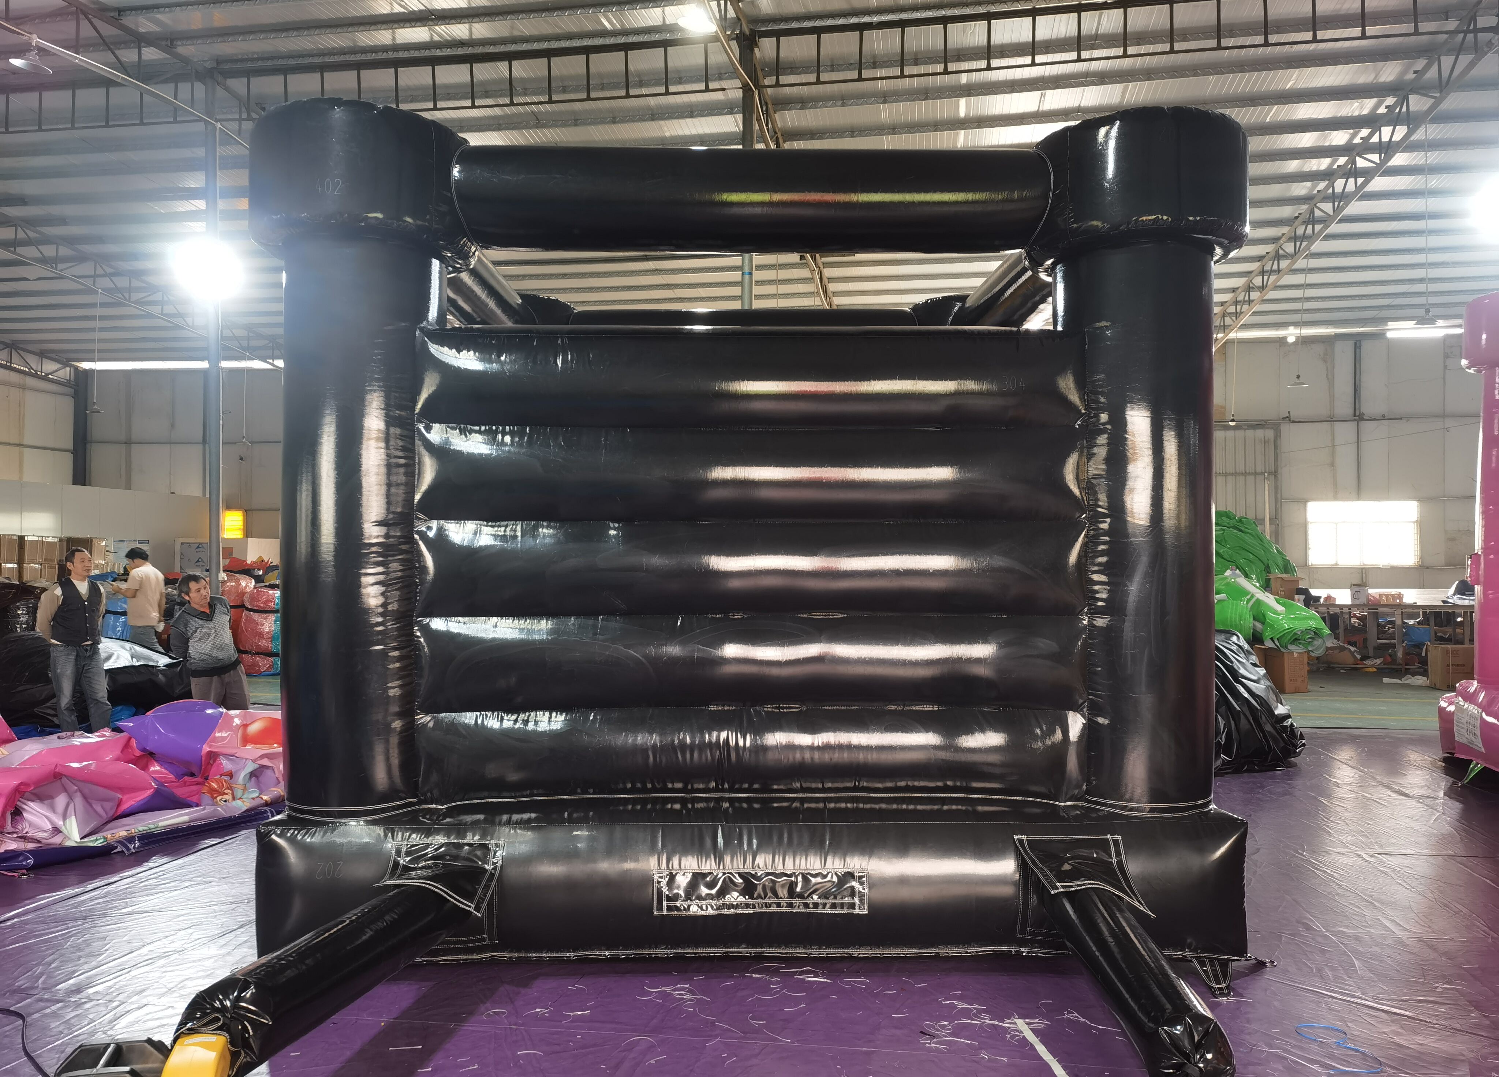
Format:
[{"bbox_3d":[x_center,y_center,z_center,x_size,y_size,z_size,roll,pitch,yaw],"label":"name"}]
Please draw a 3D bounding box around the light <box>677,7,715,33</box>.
[{"bbox_3d":[-0.433,-4.264,9.600,0.320,0.200,0.320,0,0,0],"label":"light"}]

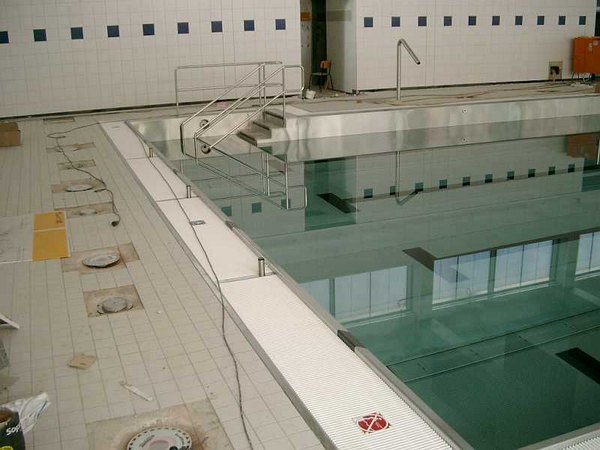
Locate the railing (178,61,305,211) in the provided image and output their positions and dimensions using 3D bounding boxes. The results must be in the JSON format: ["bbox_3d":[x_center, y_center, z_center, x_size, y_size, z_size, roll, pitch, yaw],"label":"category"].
[{"bbox_3d":[-1.163,-2.064,12.535,2.241,2.102,1.332,-8,19,-21],"label":"railing"}]

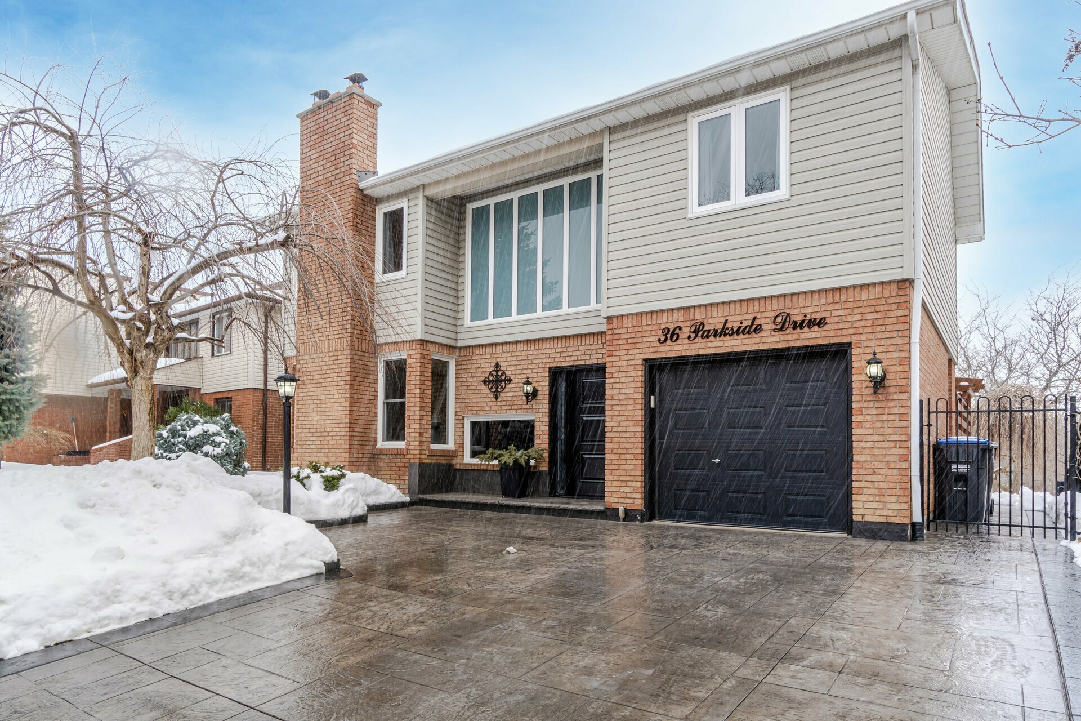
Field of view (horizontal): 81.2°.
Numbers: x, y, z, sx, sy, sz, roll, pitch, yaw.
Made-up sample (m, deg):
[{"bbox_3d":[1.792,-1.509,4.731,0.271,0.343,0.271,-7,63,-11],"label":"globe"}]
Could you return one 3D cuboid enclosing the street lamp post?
[{"bbox_3d":[-2.858,0.994,7.100,0.215,1.820,0.215,-2,-3,35],"label":"street lamp post"}]

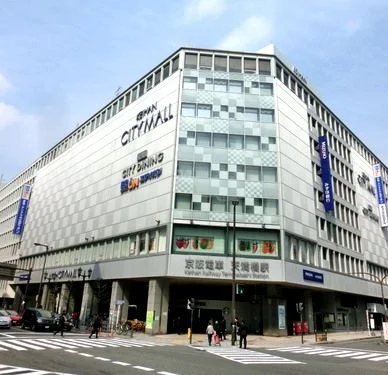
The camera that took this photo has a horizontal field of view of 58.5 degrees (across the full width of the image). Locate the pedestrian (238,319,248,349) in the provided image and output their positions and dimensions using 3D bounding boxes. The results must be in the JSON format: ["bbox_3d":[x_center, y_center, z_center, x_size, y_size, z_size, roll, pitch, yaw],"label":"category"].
[{"bbox_3d":[3.211,9.410,22.276,0.520,1.740,0.400,9,-20,-17],"label":"pedestrian"}]

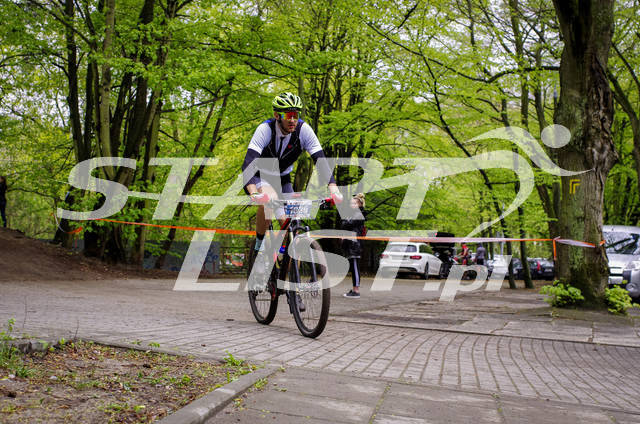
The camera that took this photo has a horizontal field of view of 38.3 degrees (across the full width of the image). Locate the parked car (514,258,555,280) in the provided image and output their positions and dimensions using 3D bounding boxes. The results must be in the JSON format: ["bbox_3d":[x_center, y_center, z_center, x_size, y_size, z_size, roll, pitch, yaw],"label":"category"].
[{"bbox_3d":[14.100,3.720,59.500,1.760,1.470,4.300,0,-3,-8],"label":"parked car"}]

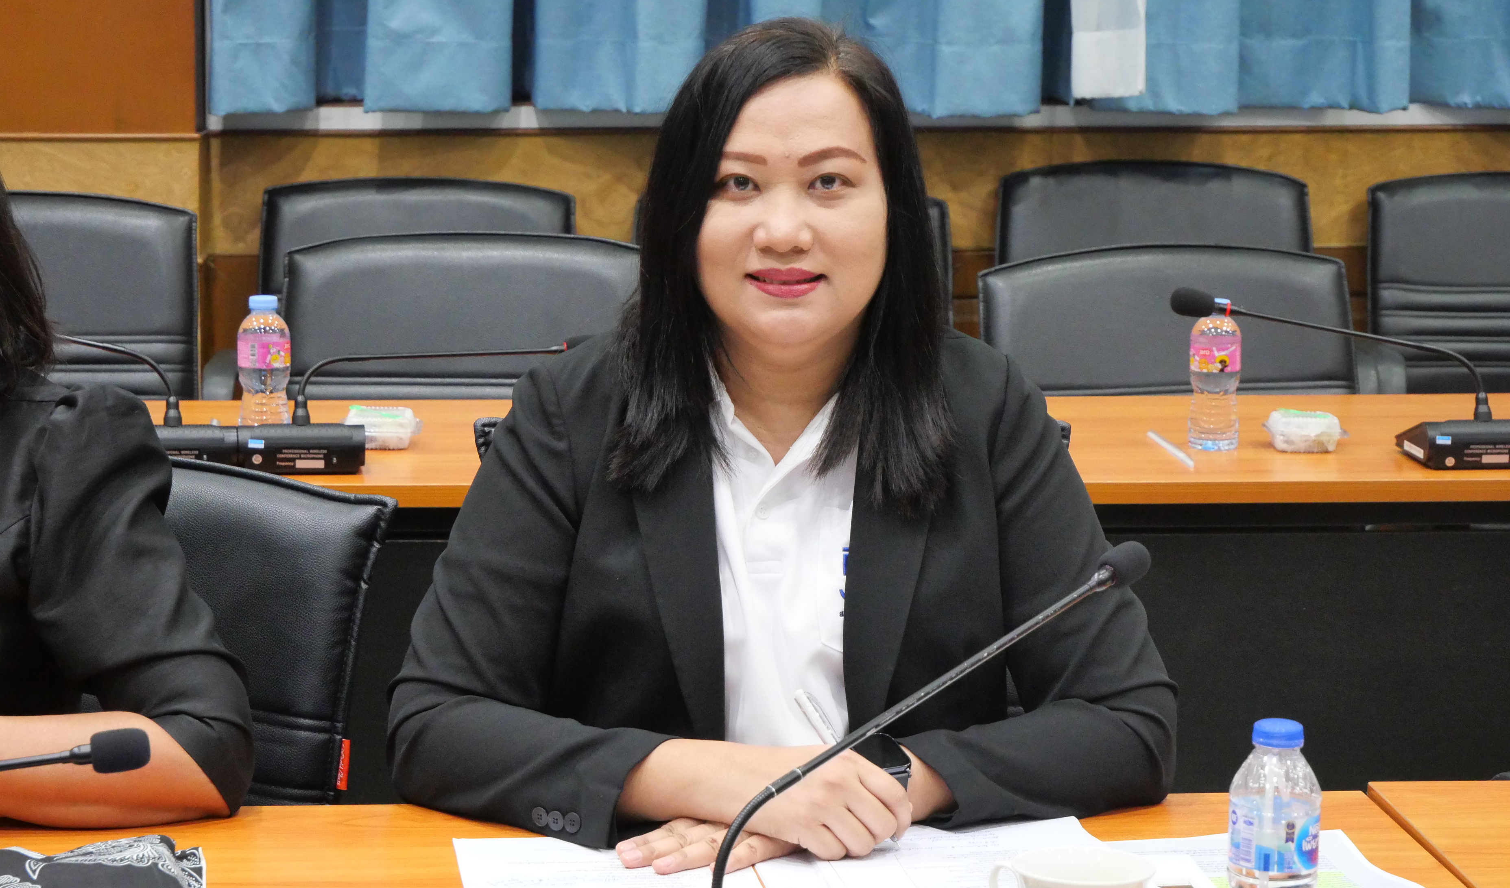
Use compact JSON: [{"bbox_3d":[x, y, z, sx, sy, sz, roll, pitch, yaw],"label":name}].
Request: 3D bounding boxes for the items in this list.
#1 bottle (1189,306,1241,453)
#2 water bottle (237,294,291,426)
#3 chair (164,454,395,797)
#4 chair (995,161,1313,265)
[{"bbox_3d":[0.525,-0.079,4.352,0.060,0.168,0.060,0,10,0],"label":"bottle"},{"bbox_3d":[-0.558,-0.077,4.341,0.060,0.168,0.060,0,10,0],"label":"water bottle"},{"bbox_3d":[-0.635,0.512,3.039,0.630,0.940,0.640,4,10,24],"label":"chair"},{"bbox_3d":[0.635,0.042,5.934,0.630,0.900,0.640,0,10,2],"label":"chair"}]

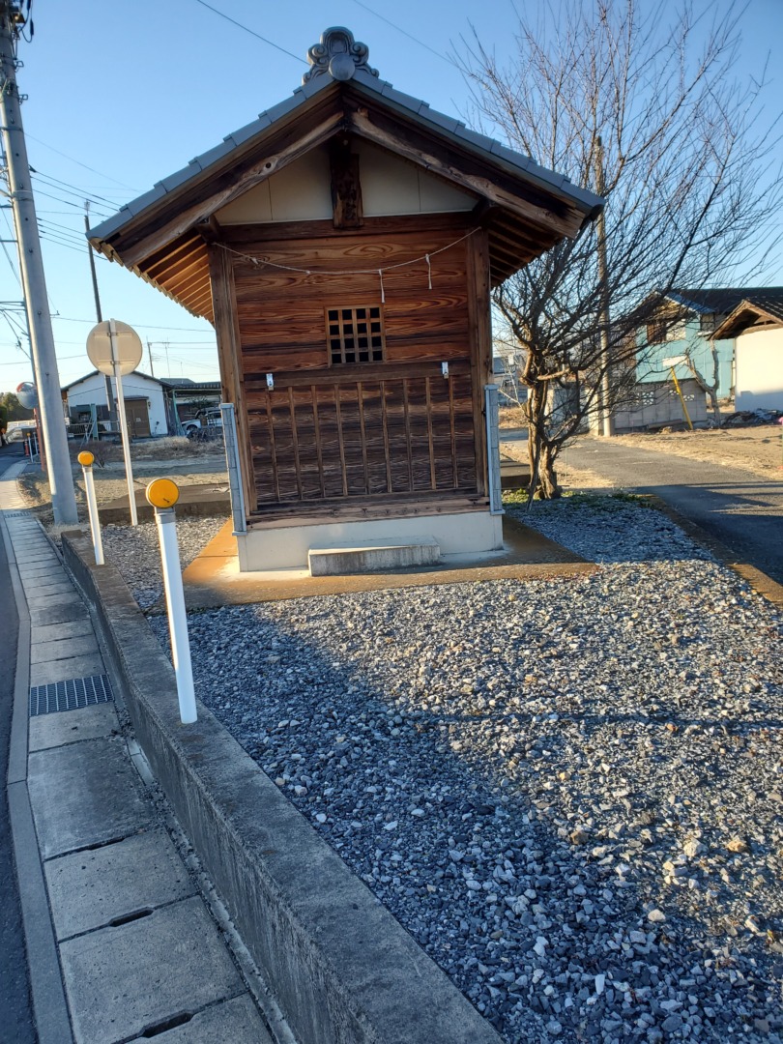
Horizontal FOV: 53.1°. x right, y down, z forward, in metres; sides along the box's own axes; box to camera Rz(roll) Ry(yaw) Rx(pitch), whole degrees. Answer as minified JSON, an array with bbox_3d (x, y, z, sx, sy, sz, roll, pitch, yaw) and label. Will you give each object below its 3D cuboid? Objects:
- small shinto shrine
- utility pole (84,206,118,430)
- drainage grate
[{"bbox_3d":[-0.391,-1.693,7.175,3.380,3.550,4.000,-4,9,-4],"label":"small shinto shrine"},{"bbox_3d":[-15.099,-10.465,41.056,0.320,11.530,0.320,-4,9,-4],"label":"utility pole"},{"bbox_3d":[-1.841,1.018,4.531,0.435,0.045,0.485,-7,10,-21],"label":"drainage grate"}]

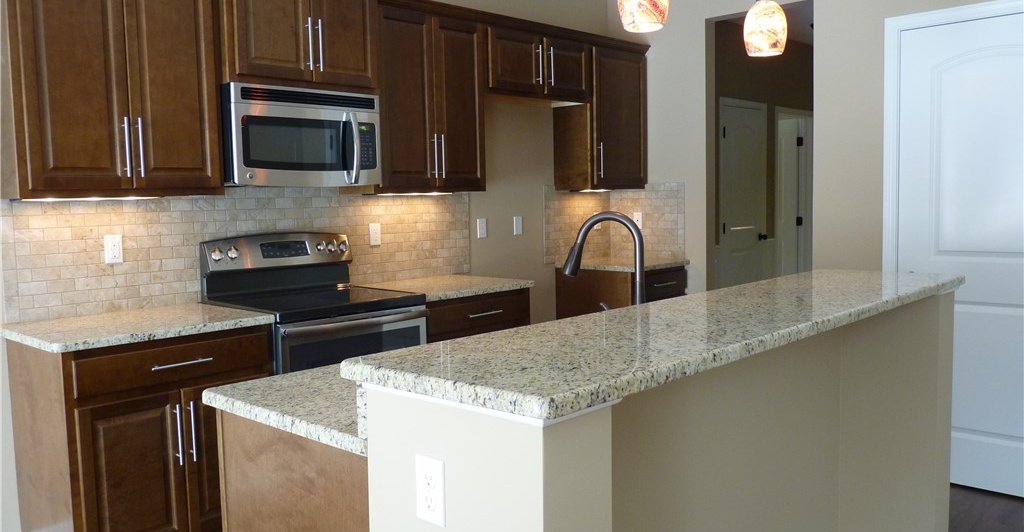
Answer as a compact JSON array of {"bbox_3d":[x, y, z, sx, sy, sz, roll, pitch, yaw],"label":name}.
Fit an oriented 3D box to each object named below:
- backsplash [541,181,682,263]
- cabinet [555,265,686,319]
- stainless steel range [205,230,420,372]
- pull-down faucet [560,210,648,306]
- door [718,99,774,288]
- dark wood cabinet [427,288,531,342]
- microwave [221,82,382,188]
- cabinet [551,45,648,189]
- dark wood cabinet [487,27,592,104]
[{"bbox_3d":[0.682,-0.284,5.275,0.620,0.507,0.710,4,7,44],"label":"backsplash"},{"bbox_3d":[0.738,0.434,5.375,0.635,0.867,0.601,4,7,44],"label":"cabinet"},{"bbox_3d":[-0.878,0.469,3.651,0.685,1.200,0.756,3,7,43],"label":"stainless steel range"},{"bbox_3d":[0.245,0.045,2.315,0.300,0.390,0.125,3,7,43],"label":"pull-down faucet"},{"bbox_3d":[1.893,-0.270,6.526,0.065,2.060,0.732,3,7,43],"label":"door"},{"bbox_3d":[-0.383,0.569,4.247,0.630,0.876,0.762,3,7,43],"label":"dark wood cabinet"},{"bbox_3d":[-1.012,-0.573,3.668,0.420,0.423,0.757,3,7,43],"label":"microwave"},{"bbox_3d":[0.601,-0.966,5.353,0.326,0.907,0.603,4,7,44],"label":"cabinet"},{"bbox_3d":[0.067,-1.175,4.780,0.326,0.366,0.925,4,7,44],"label":"dark wood cabinet"}]

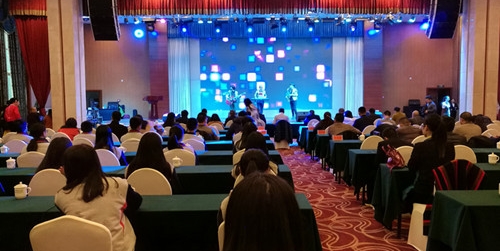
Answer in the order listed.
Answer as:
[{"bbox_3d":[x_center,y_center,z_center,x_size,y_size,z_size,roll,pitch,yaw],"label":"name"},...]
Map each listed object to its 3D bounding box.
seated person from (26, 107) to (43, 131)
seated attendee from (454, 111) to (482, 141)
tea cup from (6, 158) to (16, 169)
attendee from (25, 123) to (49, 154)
[{"bbox_3d":[-6.615,0.113,12.000,0.520,1.260,0.720,1,4,21],"label":"seated person"},{"bbox_3d":[3.973,0.441,7.287,0.540,1.340,0.750,0,3,-5],"label":"seated attendee"},{"bbox_3d":[-2.946,0.457,4.819,0.090,0.132,0.100,0,4,0],"label":"tea cup"},{"bbox_3d":[-3.082,0.587,5.769,0.470,1.250,0.760,0,4,5],"label":"attendee"}]

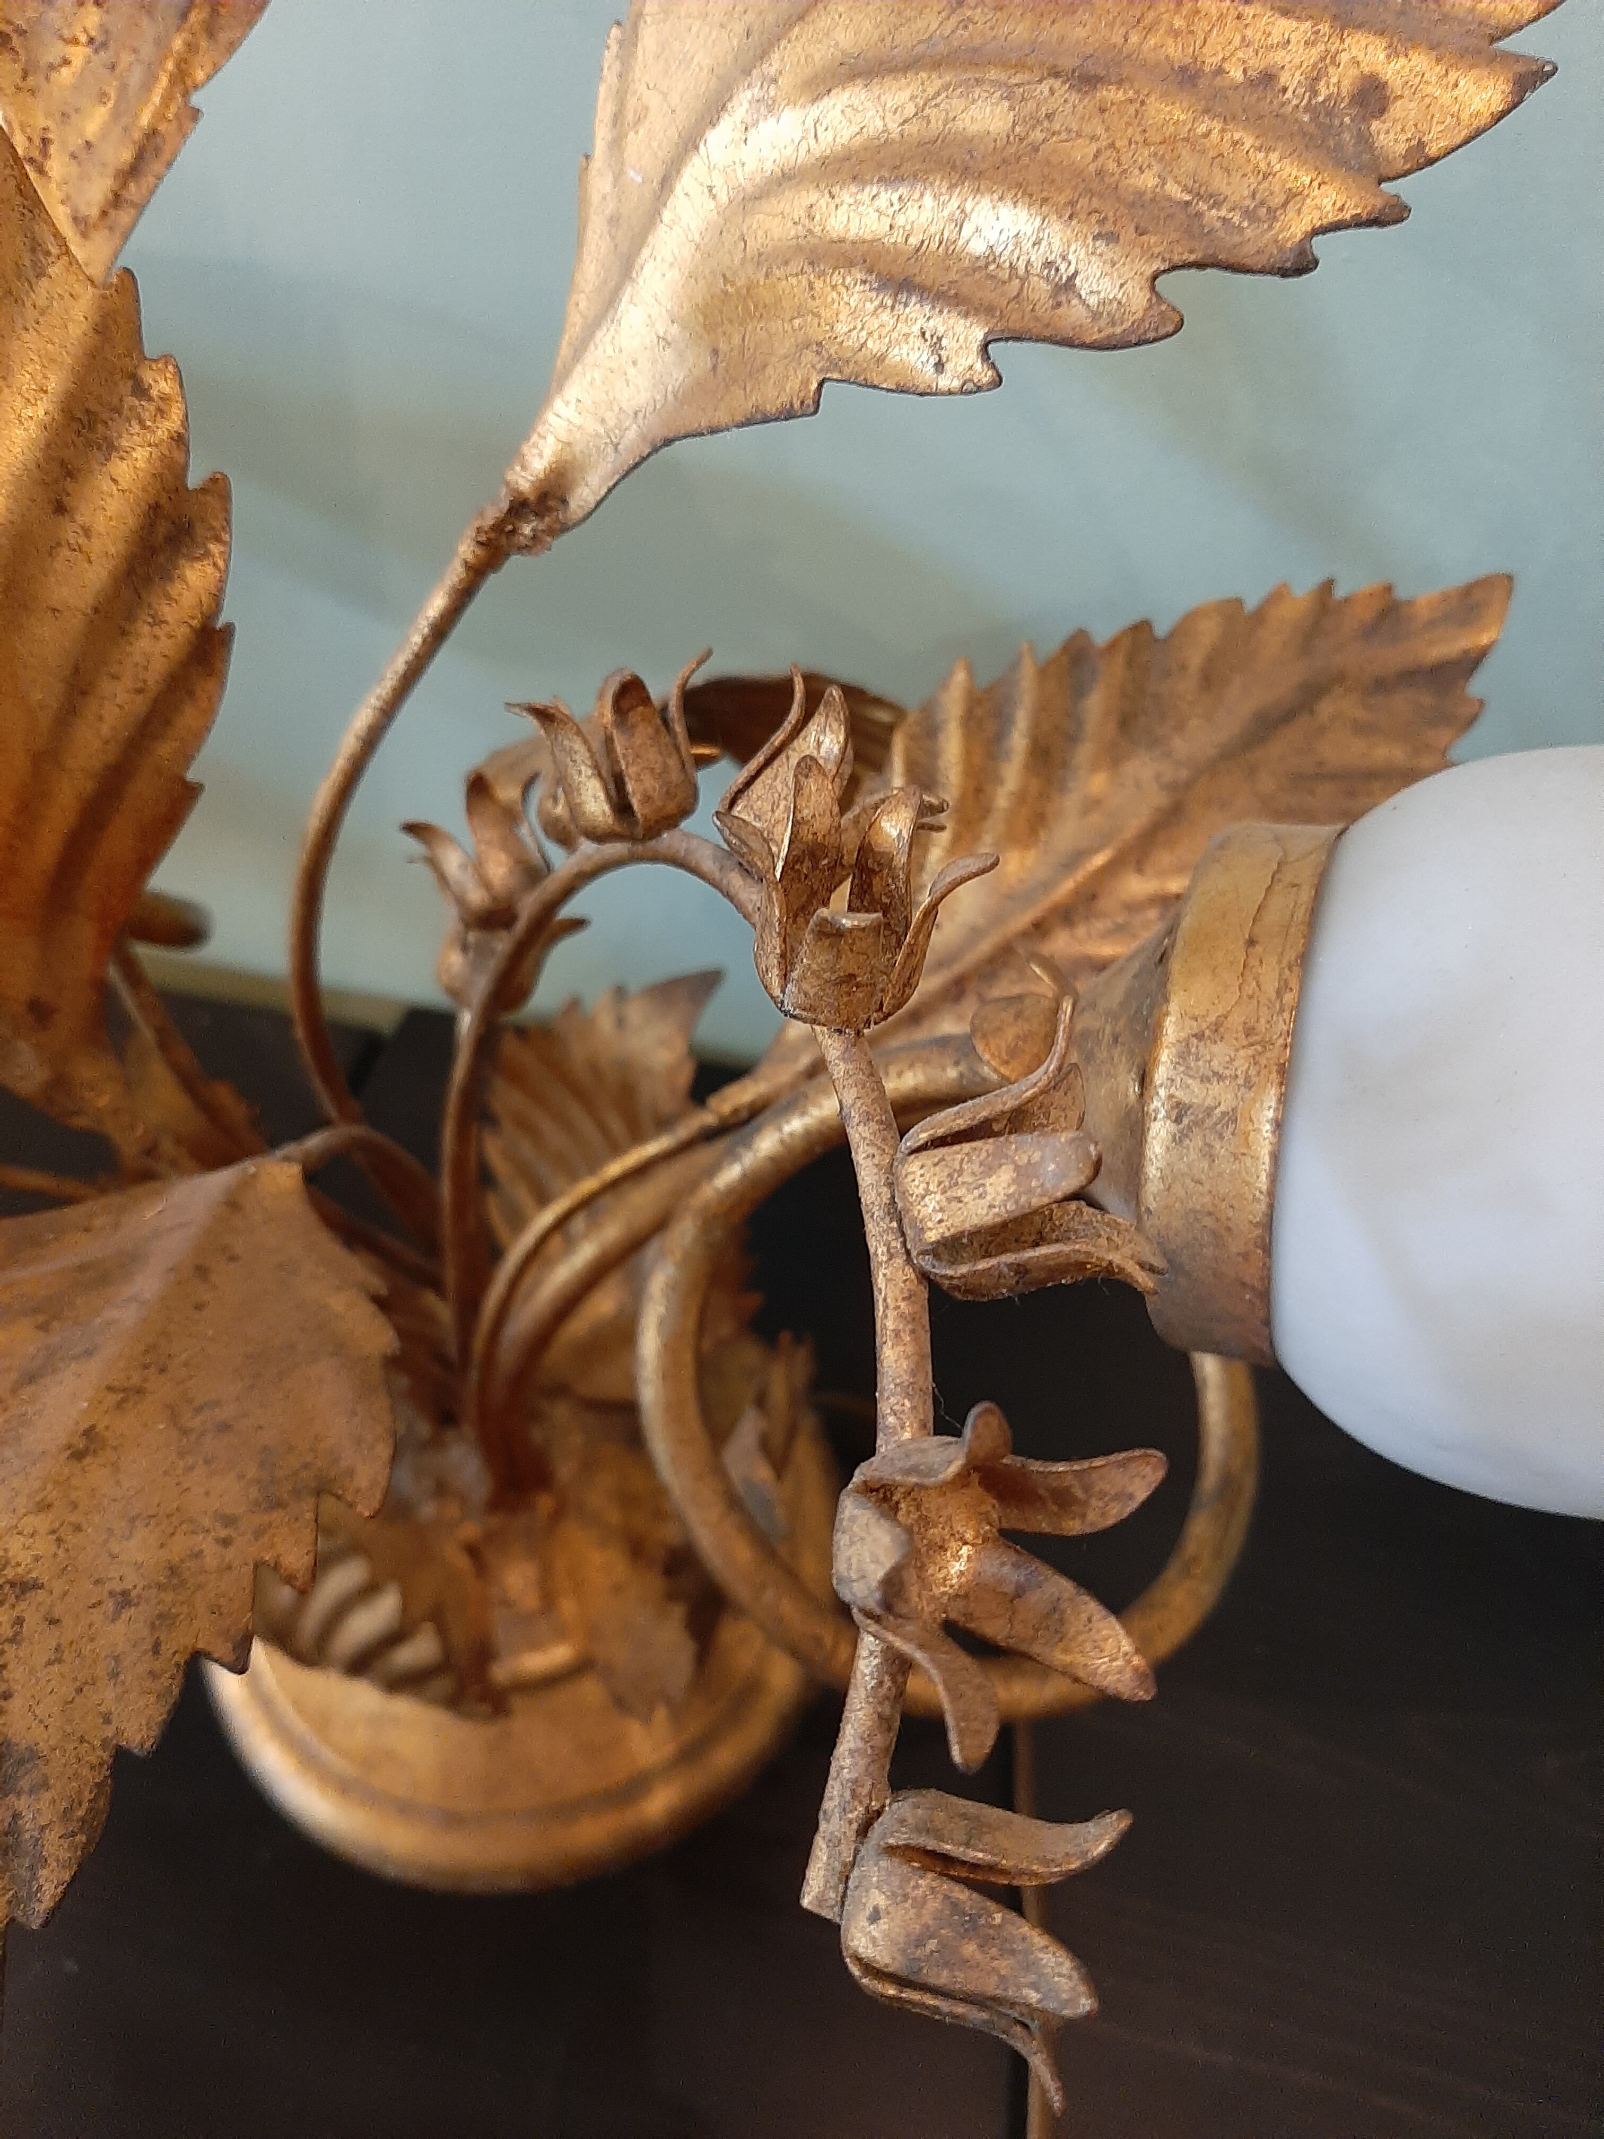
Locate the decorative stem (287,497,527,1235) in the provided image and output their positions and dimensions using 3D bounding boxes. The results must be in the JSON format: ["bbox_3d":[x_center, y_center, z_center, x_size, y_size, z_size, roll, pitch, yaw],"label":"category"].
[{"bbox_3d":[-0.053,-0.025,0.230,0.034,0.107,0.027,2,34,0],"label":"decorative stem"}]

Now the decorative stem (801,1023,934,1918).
[{"bbox_3d":[0.006,0.033,0.155,0.011,0.014,0.090,1,69,0],"label":"decorative stem"}]

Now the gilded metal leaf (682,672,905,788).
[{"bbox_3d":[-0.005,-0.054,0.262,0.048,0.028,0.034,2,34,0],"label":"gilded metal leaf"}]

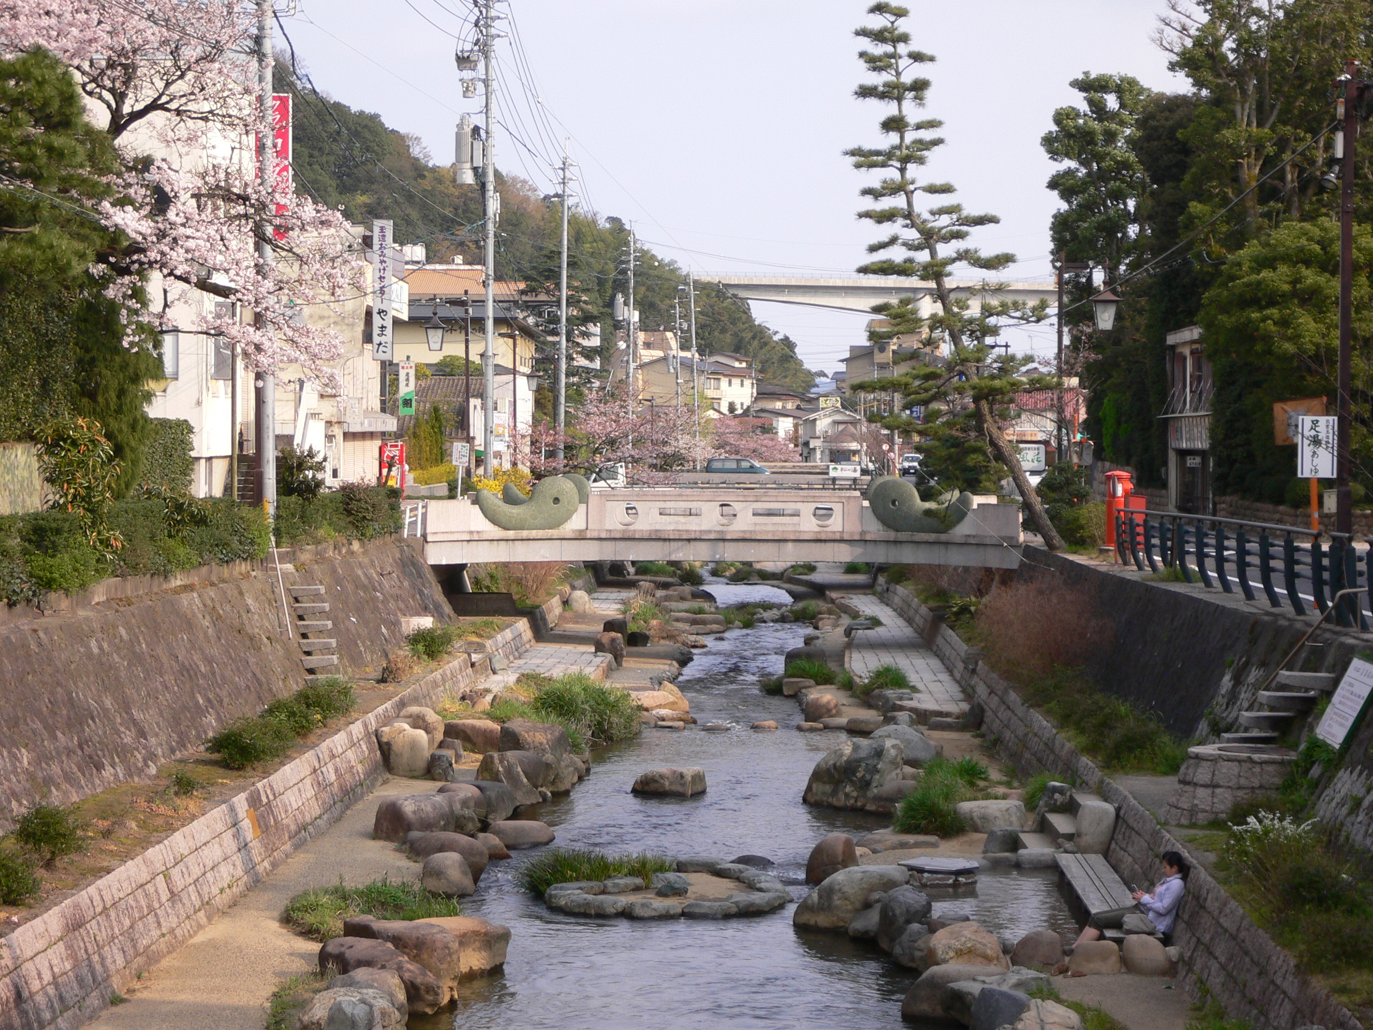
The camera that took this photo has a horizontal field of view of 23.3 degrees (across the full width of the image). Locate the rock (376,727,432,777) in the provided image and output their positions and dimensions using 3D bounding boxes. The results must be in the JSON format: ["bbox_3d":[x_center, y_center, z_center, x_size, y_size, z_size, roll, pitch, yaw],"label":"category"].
[{"bbox_3d":[-3.978,3.300,46.800,0.740,0.710,0.640,0,1,1],"label":"rock"}]

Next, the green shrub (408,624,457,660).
[{"bbox_3d":[-4.534,2.282,59.553,0.875,0.611,0.814,0,1,2],"label":"green shrub"}]

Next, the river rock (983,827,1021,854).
[{"bbox_3d":[3.531,3.651,37.300,0.440,0.310,0.420,0,1,1],"label":"river rock"}]

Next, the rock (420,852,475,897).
[{"bbox_3d":[-2.468,3.728,34.459,0.550,0.458,0.509,0,1,2],"label":"rock"}]

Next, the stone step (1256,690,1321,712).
[{"bbox_3d":[5.725,1.766,31.700,0.540,0.130,0.380,0,1,9],"label":"stone step"}]

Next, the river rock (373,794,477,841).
[{"bbox_3d":[-2.992,3.486,38.328,1.191,0.499,0.794,0,1,2],"label":"river rock"}]

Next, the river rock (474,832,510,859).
[{"bbox_3d":[-2.315,3.913,39.400,0.460,0.320,0.460,0,1,1],"label":"river rock"}]

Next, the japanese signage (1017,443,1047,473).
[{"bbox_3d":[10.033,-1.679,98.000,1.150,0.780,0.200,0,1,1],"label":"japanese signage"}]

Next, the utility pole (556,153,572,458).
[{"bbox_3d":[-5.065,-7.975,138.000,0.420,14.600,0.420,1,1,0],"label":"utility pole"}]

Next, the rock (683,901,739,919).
[{"bbox_3d":[0.249,4.076,34.400,0.560,0.170,0.320,0,1,0],"label":"rock"}]

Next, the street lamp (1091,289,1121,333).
[{"bbox_3d":[8.371,-4.079,66.500,0.610,0.880,0.610,0,1,1],"label":"street lamp"}]

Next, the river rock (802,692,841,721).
[{"bbox_3d":[2.354,3.340,57.800,0.670,0.470,0.600,0,1,1],"label":"river rock"}]

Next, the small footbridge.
[{"bbox_3d":[0.858,0.152,73.199,12.400,1.800,6.500,0,1,1],"label":"small footbridge"}]

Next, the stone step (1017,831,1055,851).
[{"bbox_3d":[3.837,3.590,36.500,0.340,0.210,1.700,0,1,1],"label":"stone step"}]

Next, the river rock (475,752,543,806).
[{"bbox_3d":[-2.435,3.620,45.708,0.937,0.692,0.692,0,1,2],"label":"river rock"}]

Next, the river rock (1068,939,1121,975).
[{"bbox_3d":[3.389,3.670,27.700,0.430,0.280,0.350,0,1,0],"label":"river rock"}]

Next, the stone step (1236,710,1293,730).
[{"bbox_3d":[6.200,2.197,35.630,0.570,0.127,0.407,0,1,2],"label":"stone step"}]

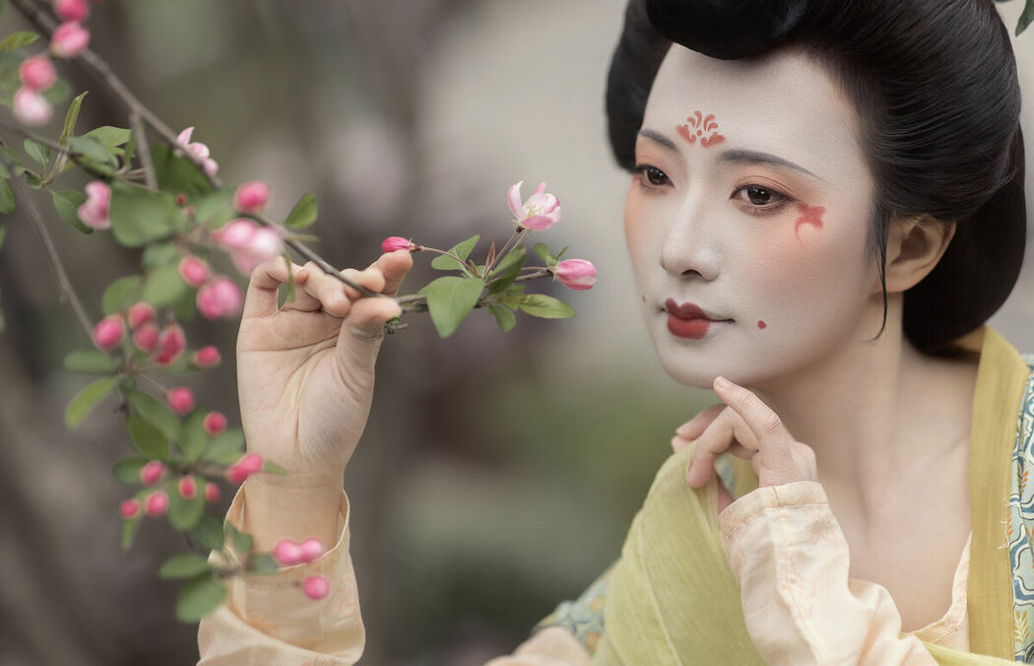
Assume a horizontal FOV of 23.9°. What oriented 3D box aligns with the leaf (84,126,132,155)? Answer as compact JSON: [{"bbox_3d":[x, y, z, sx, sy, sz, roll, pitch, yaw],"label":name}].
[{"bbox_3d":[-0.208,-0.098,1.240,0.026,0.005,0.014,-6,45,-8],"label":"leaf"}]

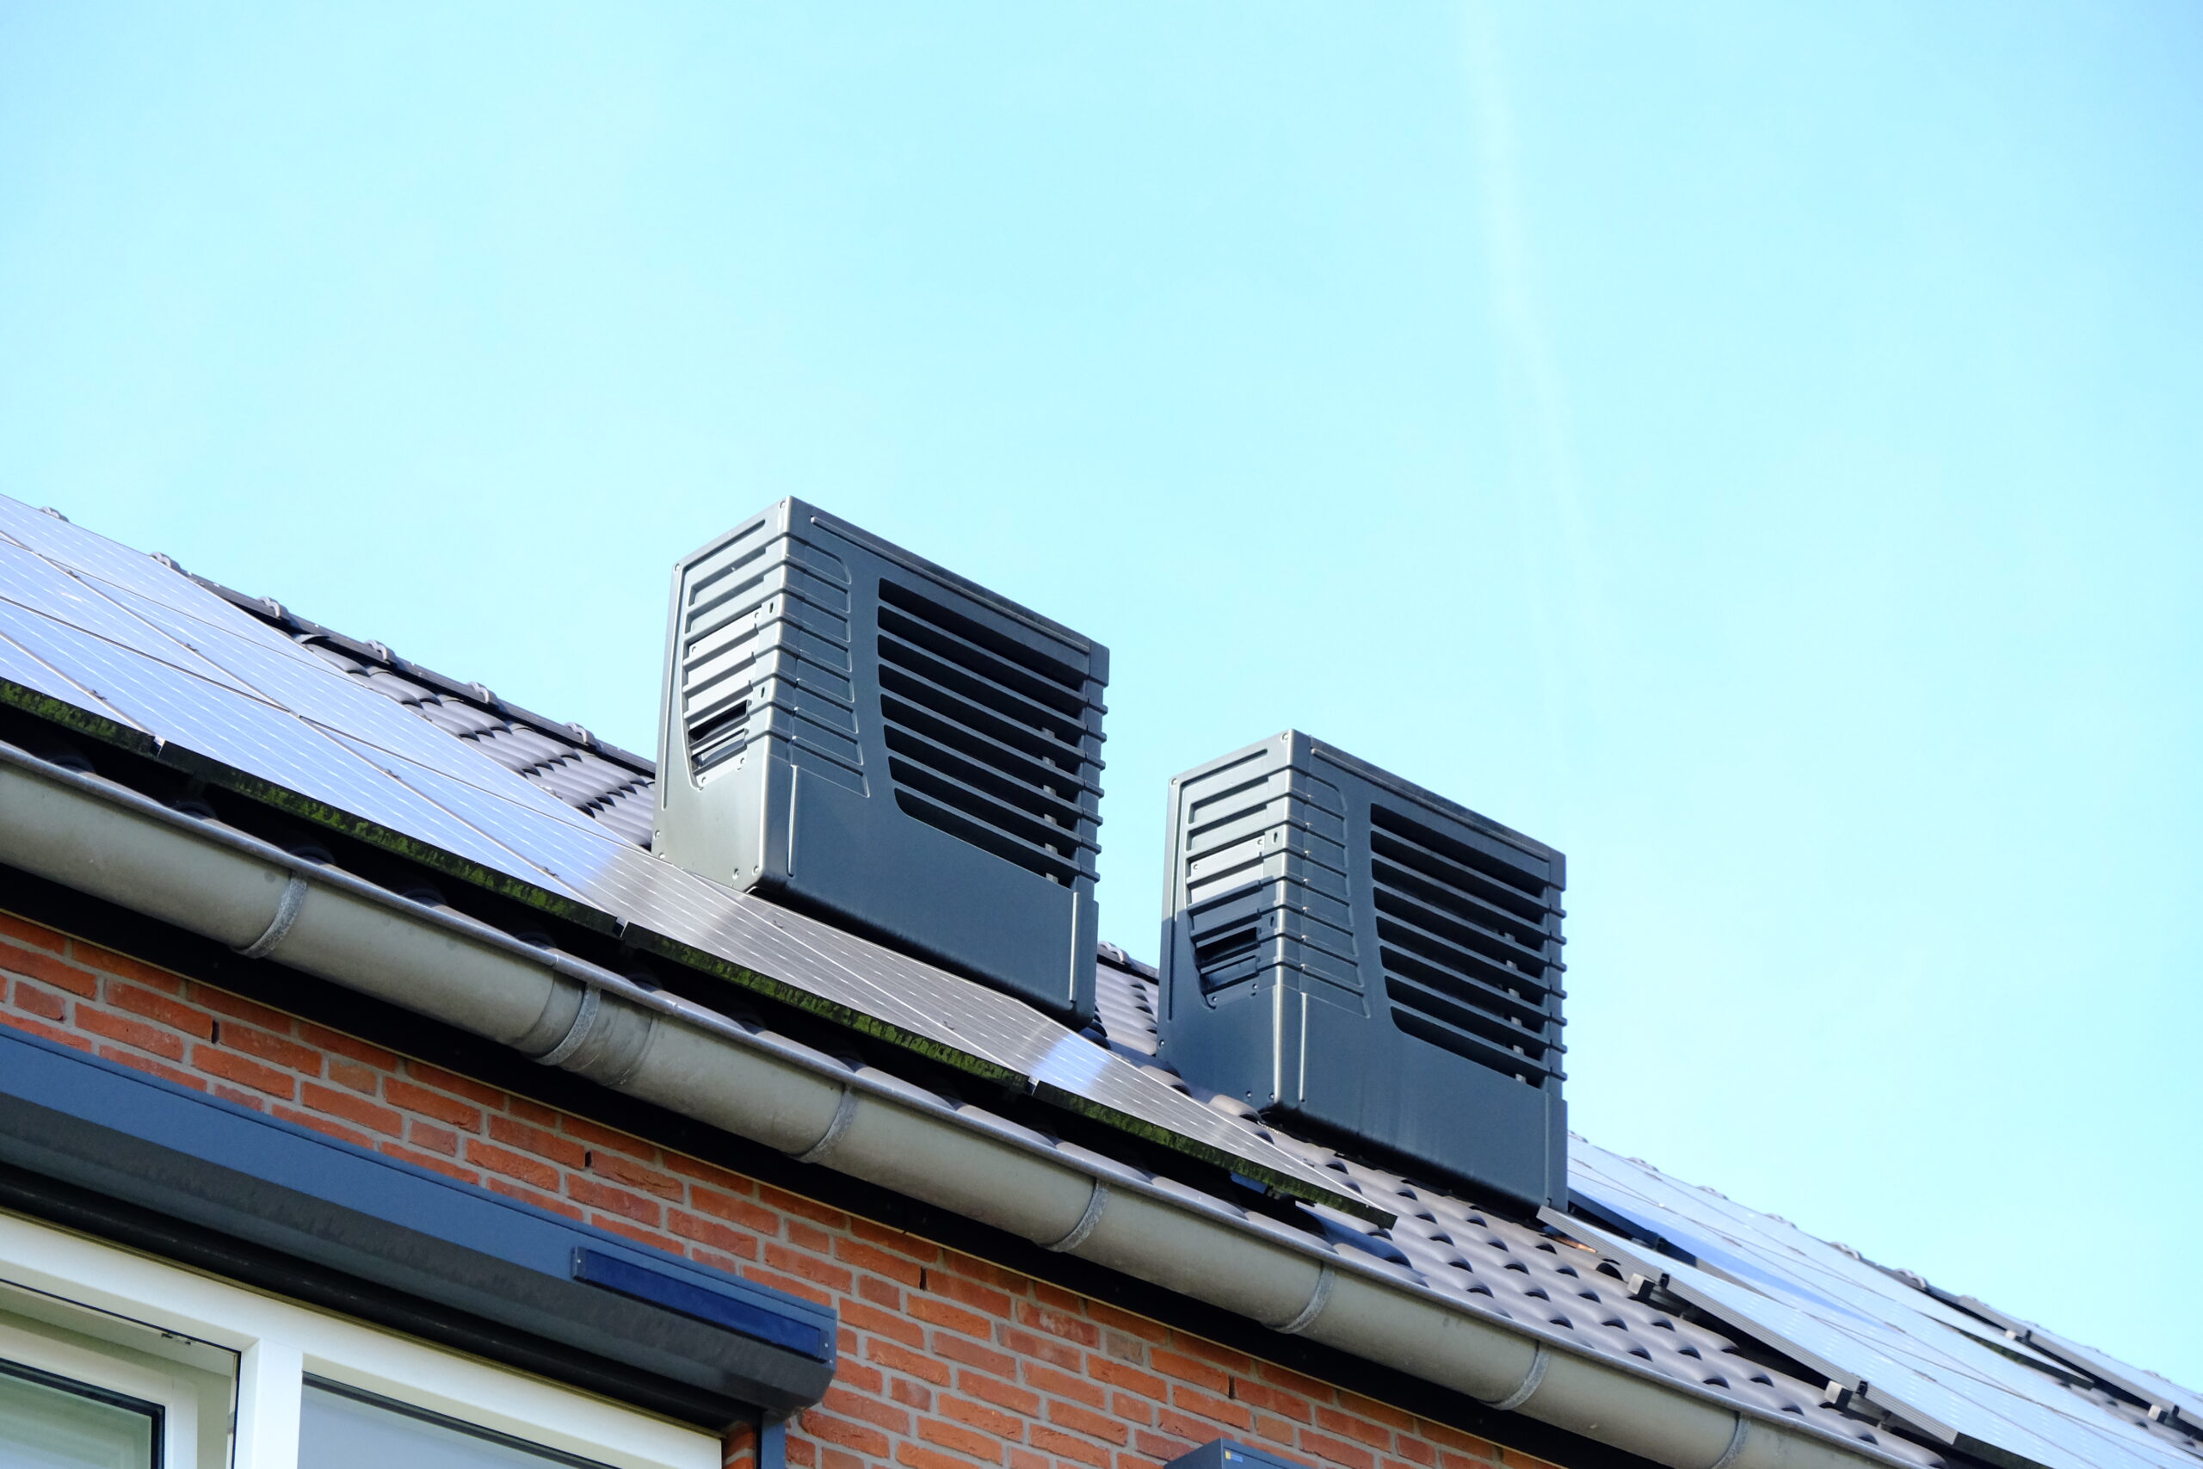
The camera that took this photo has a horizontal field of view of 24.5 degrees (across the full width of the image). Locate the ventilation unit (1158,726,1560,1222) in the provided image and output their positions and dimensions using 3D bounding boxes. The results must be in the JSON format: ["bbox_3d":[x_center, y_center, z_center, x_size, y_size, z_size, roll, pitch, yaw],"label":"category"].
[{"bbox_3d":[0.722,0.720,13.826,1.065,1.094,0.481,23,-33,-35],"label":"ventilation unit"}]

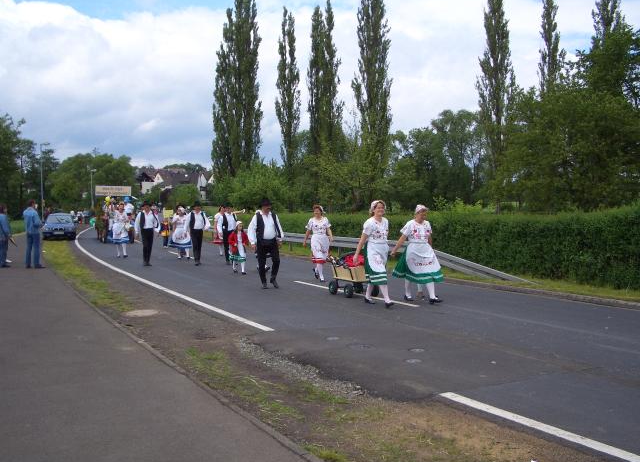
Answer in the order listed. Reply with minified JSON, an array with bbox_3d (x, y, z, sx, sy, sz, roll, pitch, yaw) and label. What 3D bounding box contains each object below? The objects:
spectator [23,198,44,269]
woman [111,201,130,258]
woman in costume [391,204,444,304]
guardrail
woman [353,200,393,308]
[{"bbox_3d":[-7.659,0.080,17.300,0.560,1.780,0.450,1,3,43],"label":"spectator"},{"bbox_3d":[-6.304,-0.038,20.500,0.600,1.720,0.480,-1,2,-20],"label":"woman"},{"bbox_3d":[1.672,0.382,11.100,0.700,1.660,0.620,-1,2,-33],"label":"woman in costume"},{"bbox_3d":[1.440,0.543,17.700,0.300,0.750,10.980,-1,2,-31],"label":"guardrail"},{"bbox_3d":[0.856,0.359,10.550,0.580,1.680,0.500,-2,3,-38],"label":"woman"}]

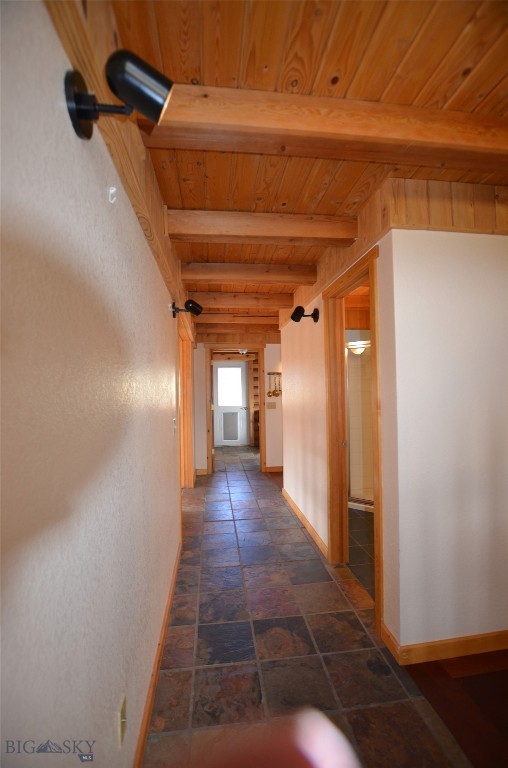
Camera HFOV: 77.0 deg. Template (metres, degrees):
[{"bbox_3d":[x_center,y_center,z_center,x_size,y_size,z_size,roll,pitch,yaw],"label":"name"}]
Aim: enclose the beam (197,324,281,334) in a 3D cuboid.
[{"bbox_3d":[-0.248,-0.905,5.188,1.352,0.145,0.103,-1,-1,-7],"label":"beam"}]

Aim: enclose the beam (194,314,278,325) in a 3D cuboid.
[{"bbox_3d":[-0.242,-0.922,4.361,1.152,0.145,0.103,-1,-1,-7],"label":"beam"}]

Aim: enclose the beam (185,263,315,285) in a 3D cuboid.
[{"bbox_3d":[-0.033,-0.942,2.732,1.152,0.141,0.103,-1,-1,-7],"label":"beam"}]

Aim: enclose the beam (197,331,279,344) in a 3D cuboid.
[{"bbox_3d":[-0.255,-0.742,5.258,1.380,0.179,0.083,-1,-1,-7],"label":"beam"}]

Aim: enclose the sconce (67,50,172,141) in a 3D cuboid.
[{"bbox_3d":[-0.283,-0.630,0.710,0.218,0.153,0.128,-1,-1,-7],"label":"sconce"}]

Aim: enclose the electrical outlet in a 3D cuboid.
[{"bbox_3d":[-0.403,1.048,0.992,0.011,0.109,0.069,-1,-1,-7],"label":"electrical outlet"}]

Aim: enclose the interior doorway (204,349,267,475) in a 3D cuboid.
[{"bbox_3d":[-0.297,0.411,5.282,0.966,2.070,0.145,-1,-1,-7],"label":"interior doorway"}]

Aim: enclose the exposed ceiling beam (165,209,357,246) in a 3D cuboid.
[{"bbox_3d":[0.068,-0.953,1.951,1.152,0.141,0.101,-1,-1,-7],"label":"exposed ceiling beam"}]

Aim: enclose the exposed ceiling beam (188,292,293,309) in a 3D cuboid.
[{"bbox_3d":[-0.136,-0.932,3.533,1.152,0.142,0.103,-1,-1,-7],"label":"exposed ceiling beam"}]

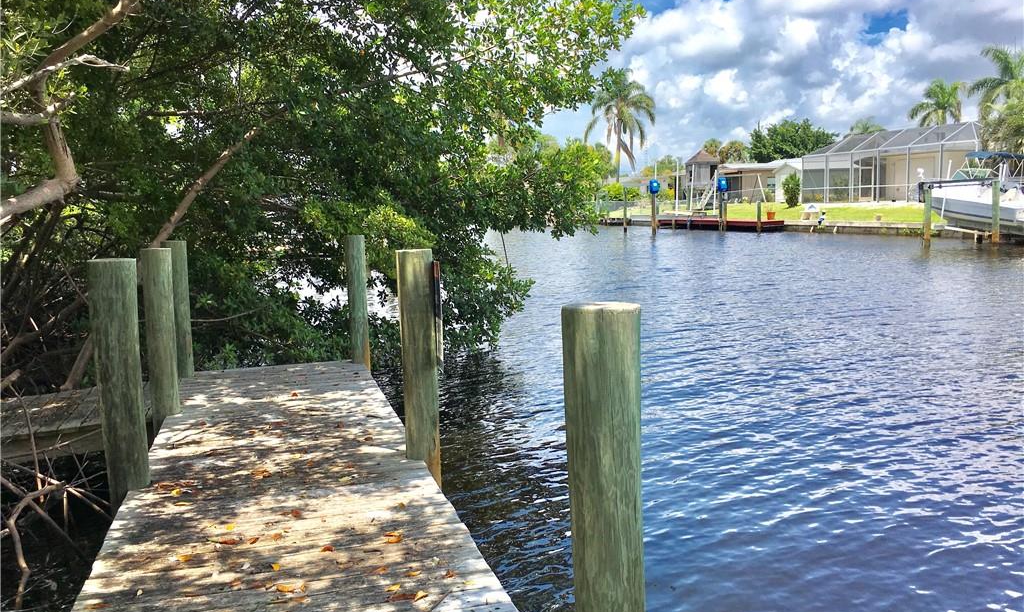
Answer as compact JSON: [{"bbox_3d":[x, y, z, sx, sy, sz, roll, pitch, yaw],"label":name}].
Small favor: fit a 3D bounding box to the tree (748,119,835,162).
[{"bbox_3d":[25.503,-13.365,78.000,8.001,7.364,8.001,1,8,18],"label":"tree"}]

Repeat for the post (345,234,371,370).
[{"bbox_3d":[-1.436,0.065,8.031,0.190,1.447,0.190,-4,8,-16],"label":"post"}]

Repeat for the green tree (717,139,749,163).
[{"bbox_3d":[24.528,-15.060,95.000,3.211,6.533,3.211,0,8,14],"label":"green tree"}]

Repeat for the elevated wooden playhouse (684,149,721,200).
[{"bbox_3d":[11.991,-8.057,54.000,1.900,3.650,1.800,-3,7,-6],"label":"elevated wooden playhouse"}]

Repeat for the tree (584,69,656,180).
[{"bbox_3d":[8.771,-13.790,70.000,5.875,11.178,5.875,-1,7,7],"label":"tree"}]

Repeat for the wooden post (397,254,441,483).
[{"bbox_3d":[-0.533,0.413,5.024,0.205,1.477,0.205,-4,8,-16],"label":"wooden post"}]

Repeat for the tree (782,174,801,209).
[{"bbox_3d":[15.964,-6.597,49.000,1.028,2.056,1.028,1,8,18],"label":"tree"}]

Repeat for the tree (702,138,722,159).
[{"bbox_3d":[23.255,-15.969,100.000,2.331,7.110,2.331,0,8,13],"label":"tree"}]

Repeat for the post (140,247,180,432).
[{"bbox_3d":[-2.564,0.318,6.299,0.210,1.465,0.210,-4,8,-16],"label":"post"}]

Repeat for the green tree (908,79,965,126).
[{"bbox_3d":[34.637,-13.830,70.000,4.569,9.465,4.569,2,8,26],"label":"green tree"}]

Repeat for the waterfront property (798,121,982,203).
[{"bbox_3d":[21.227,-7.394,45.483,4.500,3.750,12.600,-4,8,-18],"label":"waterfront property"}]

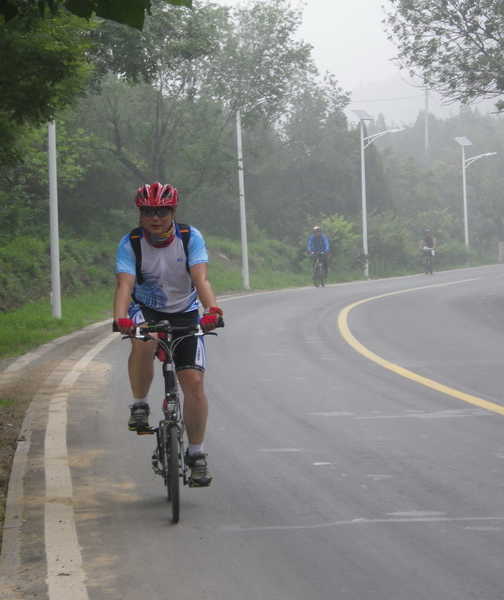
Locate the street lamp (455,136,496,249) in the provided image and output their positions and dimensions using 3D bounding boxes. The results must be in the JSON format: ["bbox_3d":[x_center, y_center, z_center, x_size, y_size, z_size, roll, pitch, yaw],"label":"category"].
[{"bbox_3d":[9.933,-4.402,95.817,1.750,5.700,0.700,-1,2,14],"label":"street lamp"}]

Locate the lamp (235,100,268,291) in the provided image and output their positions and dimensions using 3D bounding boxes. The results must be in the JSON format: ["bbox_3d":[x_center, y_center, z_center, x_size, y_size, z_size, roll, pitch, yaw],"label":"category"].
[{"bbox_3d":[0.204,-3.144,56.834,1.750,5.700,0.700,-1,2,12],"label":"lamp"}]

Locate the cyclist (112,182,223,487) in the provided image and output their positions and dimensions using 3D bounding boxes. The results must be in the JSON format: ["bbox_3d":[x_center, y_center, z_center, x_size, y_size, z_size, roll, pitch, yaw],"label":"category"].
[{"bbox_3d":[-0.440,0.179,11.300,0.580,1.600,0.800,-1,2,2],"label":"cyclist"}]

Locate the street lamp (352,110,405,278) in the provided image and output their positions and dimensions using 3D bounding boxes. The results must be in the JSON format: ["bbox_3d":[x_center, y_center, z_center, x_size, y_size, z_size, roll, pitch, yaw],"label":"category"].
[{"bbox_3d":[4.278,-3.629,73.816,1.750,5.750,0.700,-1,2,14],"label":"street lamp"}]

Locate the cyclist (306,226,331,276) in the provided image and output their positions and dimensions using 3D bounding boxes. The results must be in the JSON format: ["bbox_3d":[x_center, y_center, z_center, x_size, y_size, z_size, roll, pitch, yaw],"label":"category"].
[{"bbox_3d":[1.852,-1.351,60.500,0.640,1.500,0.800,-1,2,5],"label":"cyclist"}]

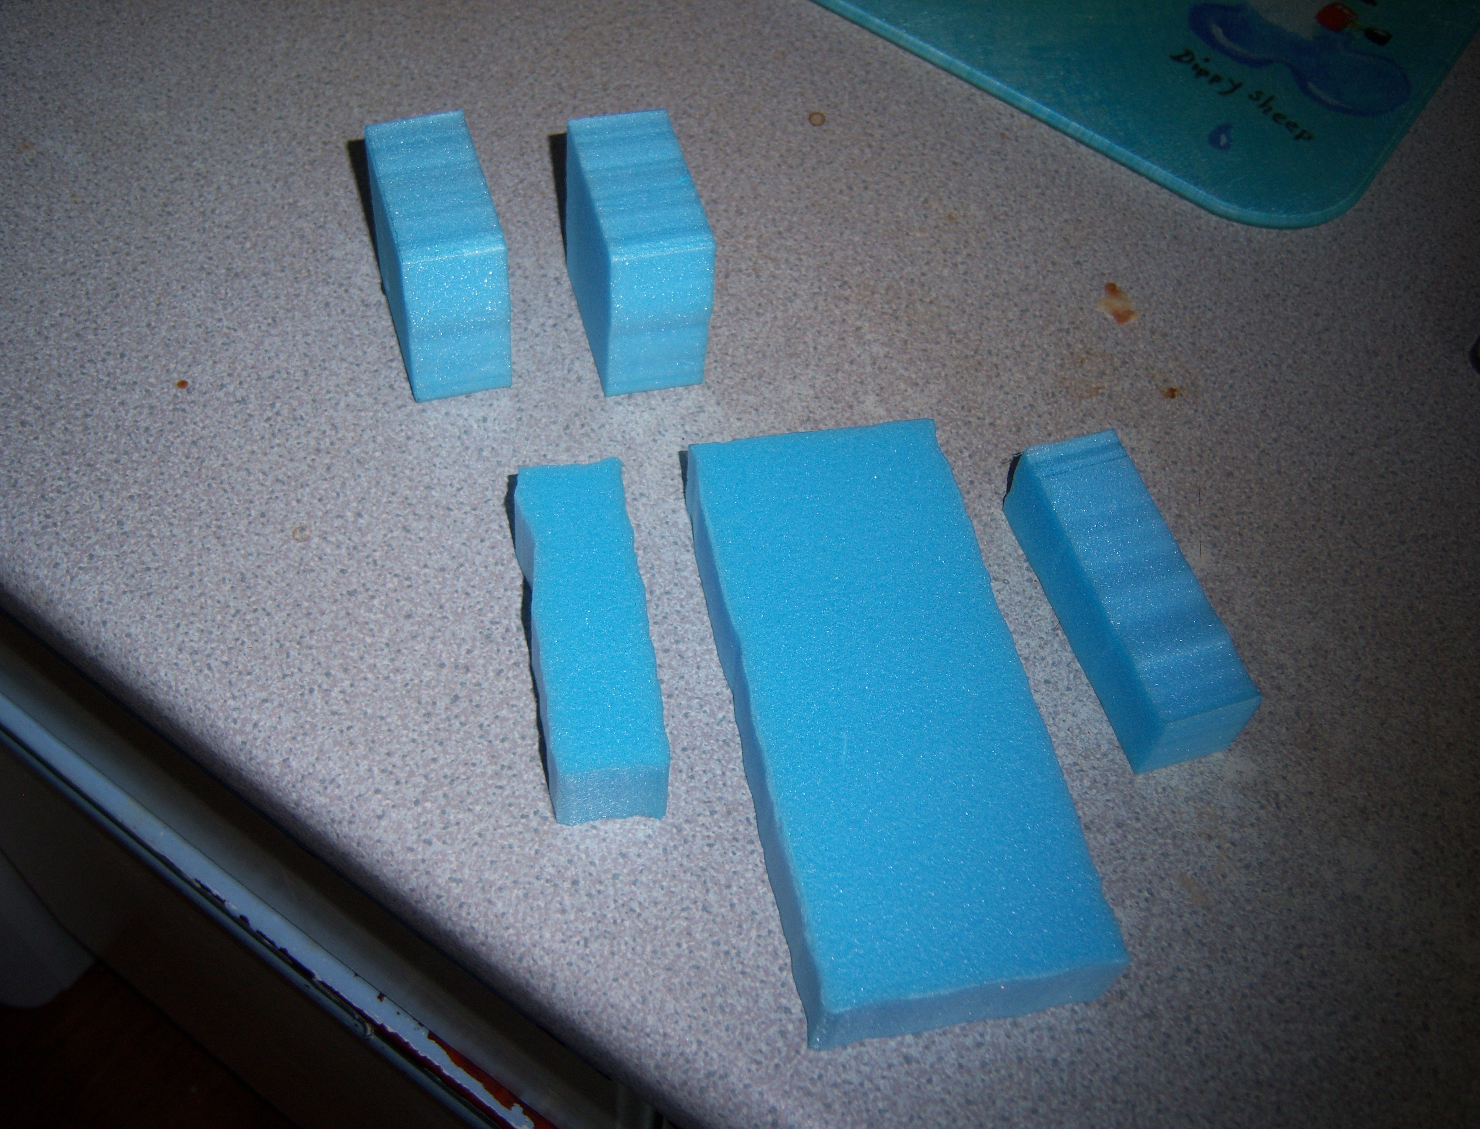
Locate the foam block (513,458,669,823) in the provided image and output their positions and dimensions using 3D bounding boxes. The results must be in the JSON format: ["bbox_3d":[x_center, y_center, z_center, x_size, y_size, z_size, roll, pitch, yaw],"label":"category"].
[{"bbox_3d":[-0.044,0.020,0.458,0.031,0.030,0.111,-5,54,-10],"label":"foam block"}]

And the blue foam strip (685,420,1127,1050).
[{"bbox_3d":[0.041,0.038,0.458,0.083,0.023,0.195,-6,54,-11],"label":"blue foam strip"}]

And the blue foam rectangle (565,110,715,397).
[{"bbox_3d":[-0.035,-0.105,0.532,0.034,0.064,0.069,-9,55,-13],"label":"blue foam rectangle"}]

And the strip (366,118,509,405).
[{"bbox_3d":[-0.101,-0.103,0.524,0.032,0.063,0.069,-11,55,-14],"label":"strip"}]

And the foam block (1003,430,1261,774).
[{"bbox_3d":[0.119,0.009,0.485,0.032,0.030,0.105,-10,55,-14],"label":"foam block"}]

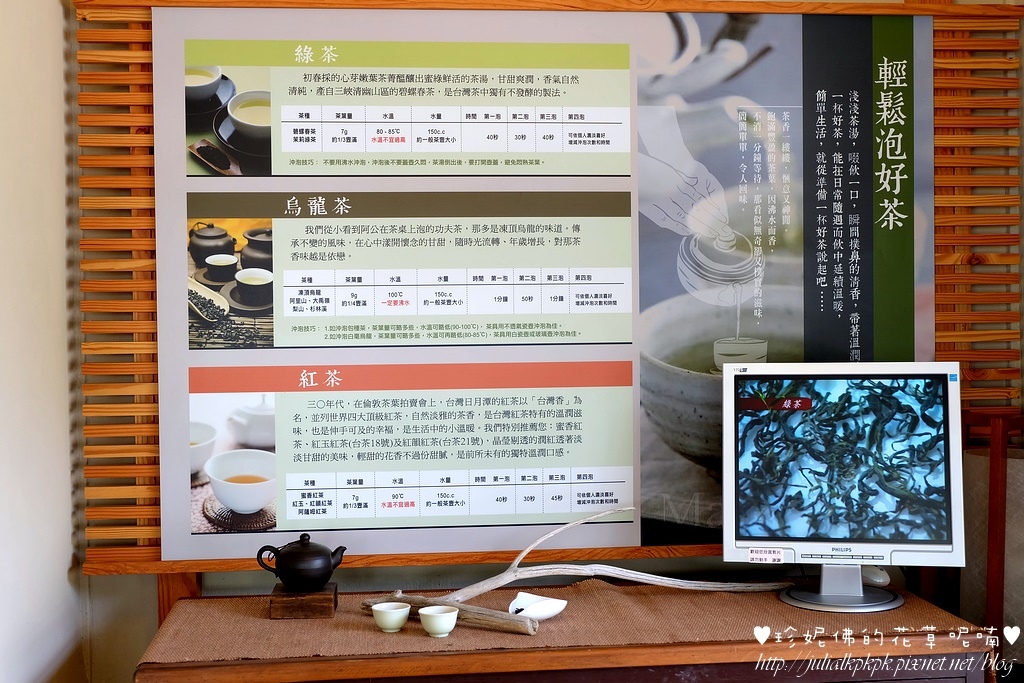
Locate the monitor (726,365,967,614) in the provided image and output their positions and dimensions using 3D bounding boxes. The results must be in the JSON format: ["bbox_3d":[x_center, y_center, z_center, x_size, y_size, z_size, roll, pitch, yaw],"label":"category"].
[{"bbox_3d":[0.556,0.239,2.115,0.390,0.400,0.205,0,1,10],"label":"monitor"}]

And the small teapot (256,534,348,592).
[{"bbox_3d":[-0.353,0.370,2.110,0.150,0.093,0.095,-1,1,-2],"label":"small teapot"}]

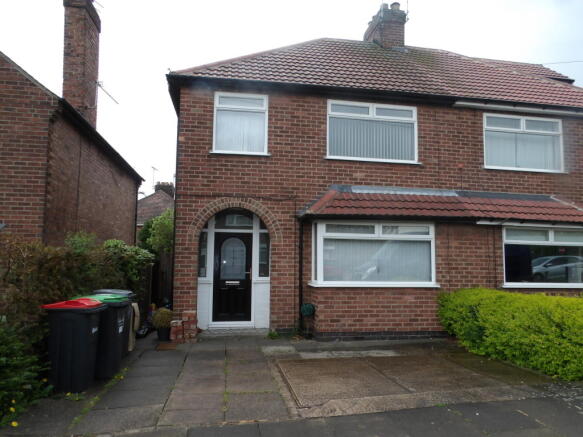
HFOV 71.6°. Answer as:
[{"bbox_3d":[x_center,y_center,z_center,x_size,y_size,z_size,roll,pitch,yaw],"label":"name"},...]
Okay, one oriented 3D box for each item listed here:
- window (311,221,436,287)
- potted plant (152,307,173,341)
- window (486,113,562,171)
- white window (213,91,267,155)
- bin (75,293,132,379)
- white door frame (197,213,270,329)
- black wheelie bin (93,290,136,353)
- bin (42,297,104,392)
[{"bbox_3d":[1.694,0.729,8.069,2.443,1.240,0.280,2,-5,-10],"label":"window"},{"bbox_3d":[-2.380,1.952,7.611,0.380,0.640,0.380,2,-5,-10],"label":"potted plant"},{"bbox_3d":[5.480,-1.765,9.584,2.131,1.323,0.120,2,-5,-10],"label":"window"},{"bbox_3d":[-1.051,-1.959,8.438,1.143,1.298,0.120,2,-5,-10],"label":"white window"},{"bbox_3d":[-2.576,1.541,5.441,0.640,1.060,0.540,1,-5,-6],"label":"bin"},{"bbox_3d":[-1.174,1.044,8.263,1.472,2.319,0.140,2,-5,-10],"label":"white door frame"},{"bbox_3d":[-2.801,1.626,6.362,0.620,1.050,0.530,2,-5,-7],"label":"black wheelie bin"},{"bbox_3d":[-2.628,1.488,4.876,0.630,1.060,0.530,1,-5,-2],"label":"bin"}]

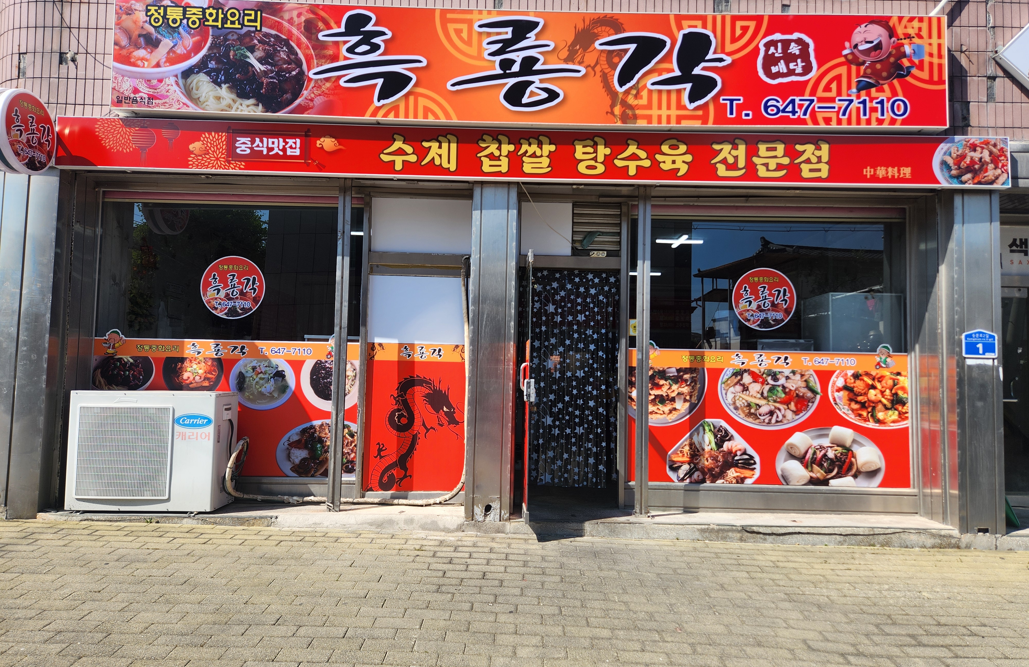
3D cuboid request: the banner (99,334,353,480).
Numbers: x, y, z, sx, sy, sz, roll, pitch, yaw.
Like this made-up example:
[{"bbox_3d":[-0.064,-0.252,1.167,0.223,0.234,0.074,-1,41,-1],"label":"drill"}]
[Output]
[{"bbox_3d":[-2.231,0.577,5.273,2.050,1.045,0.020,1,-4,0],"label":"banner"}]

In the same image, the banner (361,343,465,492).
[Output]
[{"bbox_3d":[-0.758,0.645,5.230,0.767,1.128,0.020,1,-4,0],"label":"banner"}]

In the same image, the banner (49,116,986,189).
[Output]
[{"bbox_3d":[0.136,-1.232,4.726,6.506,0.350,0.127,1,-4,0],"label":"banner"}]

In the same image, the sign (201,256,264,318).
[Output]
[{"bbox_3d":[-2.192,-0.357,5.328,0.495,0.484,0.015,1,-4,0],"label":"sign"}]

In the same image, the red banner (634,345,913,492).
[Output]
[{"bbox_3d":[1.972,0.656,5.292,2.176,1.028,0.020,1,-4,0],"label":"red banner"}]

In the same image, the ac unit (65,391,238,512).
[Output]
[{"bbox_3d":[-2.570,0.831,4.896,0.997,0.814,0.390,1,-4,0],"label":"ac unit"}]

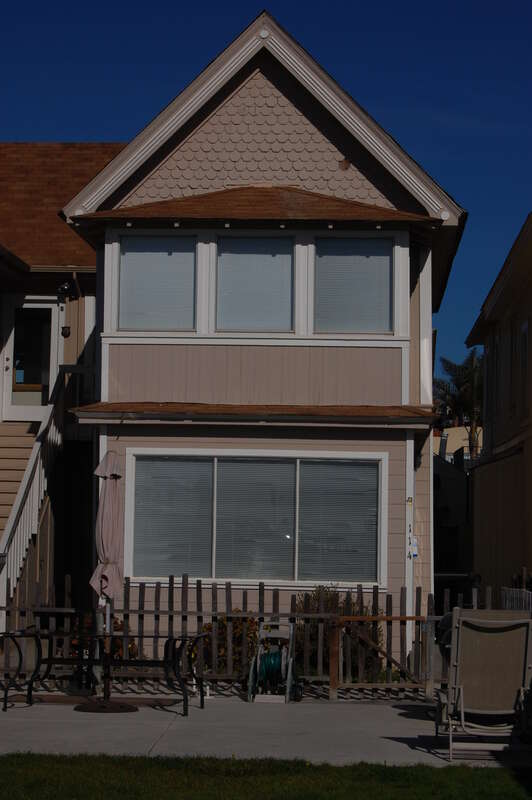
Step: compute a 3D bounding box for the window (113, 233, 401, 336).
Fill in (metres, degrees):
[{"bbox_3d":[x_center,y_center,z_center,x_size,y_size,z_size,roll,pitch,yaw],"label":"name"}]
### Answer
[{"bbox_3d":[-0.116,-1.384,20.349,3.515,1.255,0.300,0,-6,3],"label":"window"}]

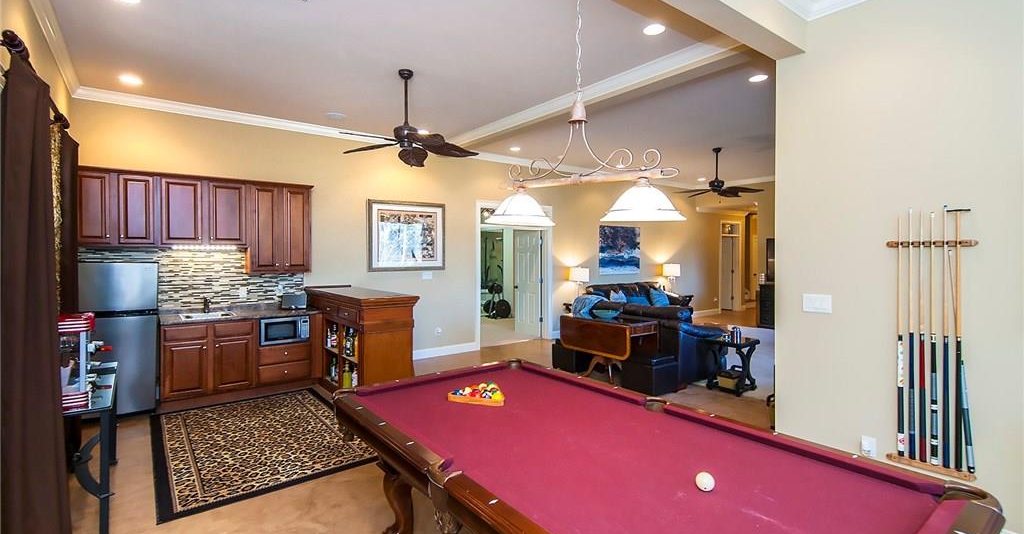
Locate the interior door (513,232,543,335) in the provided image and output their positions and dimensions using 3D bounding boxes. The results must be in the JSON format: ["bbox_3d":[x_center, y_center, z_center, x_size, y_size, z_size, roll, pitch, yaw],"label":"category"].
[{"bbox_3d":[0.280,0.316,9.060,0.040,2.020,0.760,-1,2,-38],"label":"interior door"}]

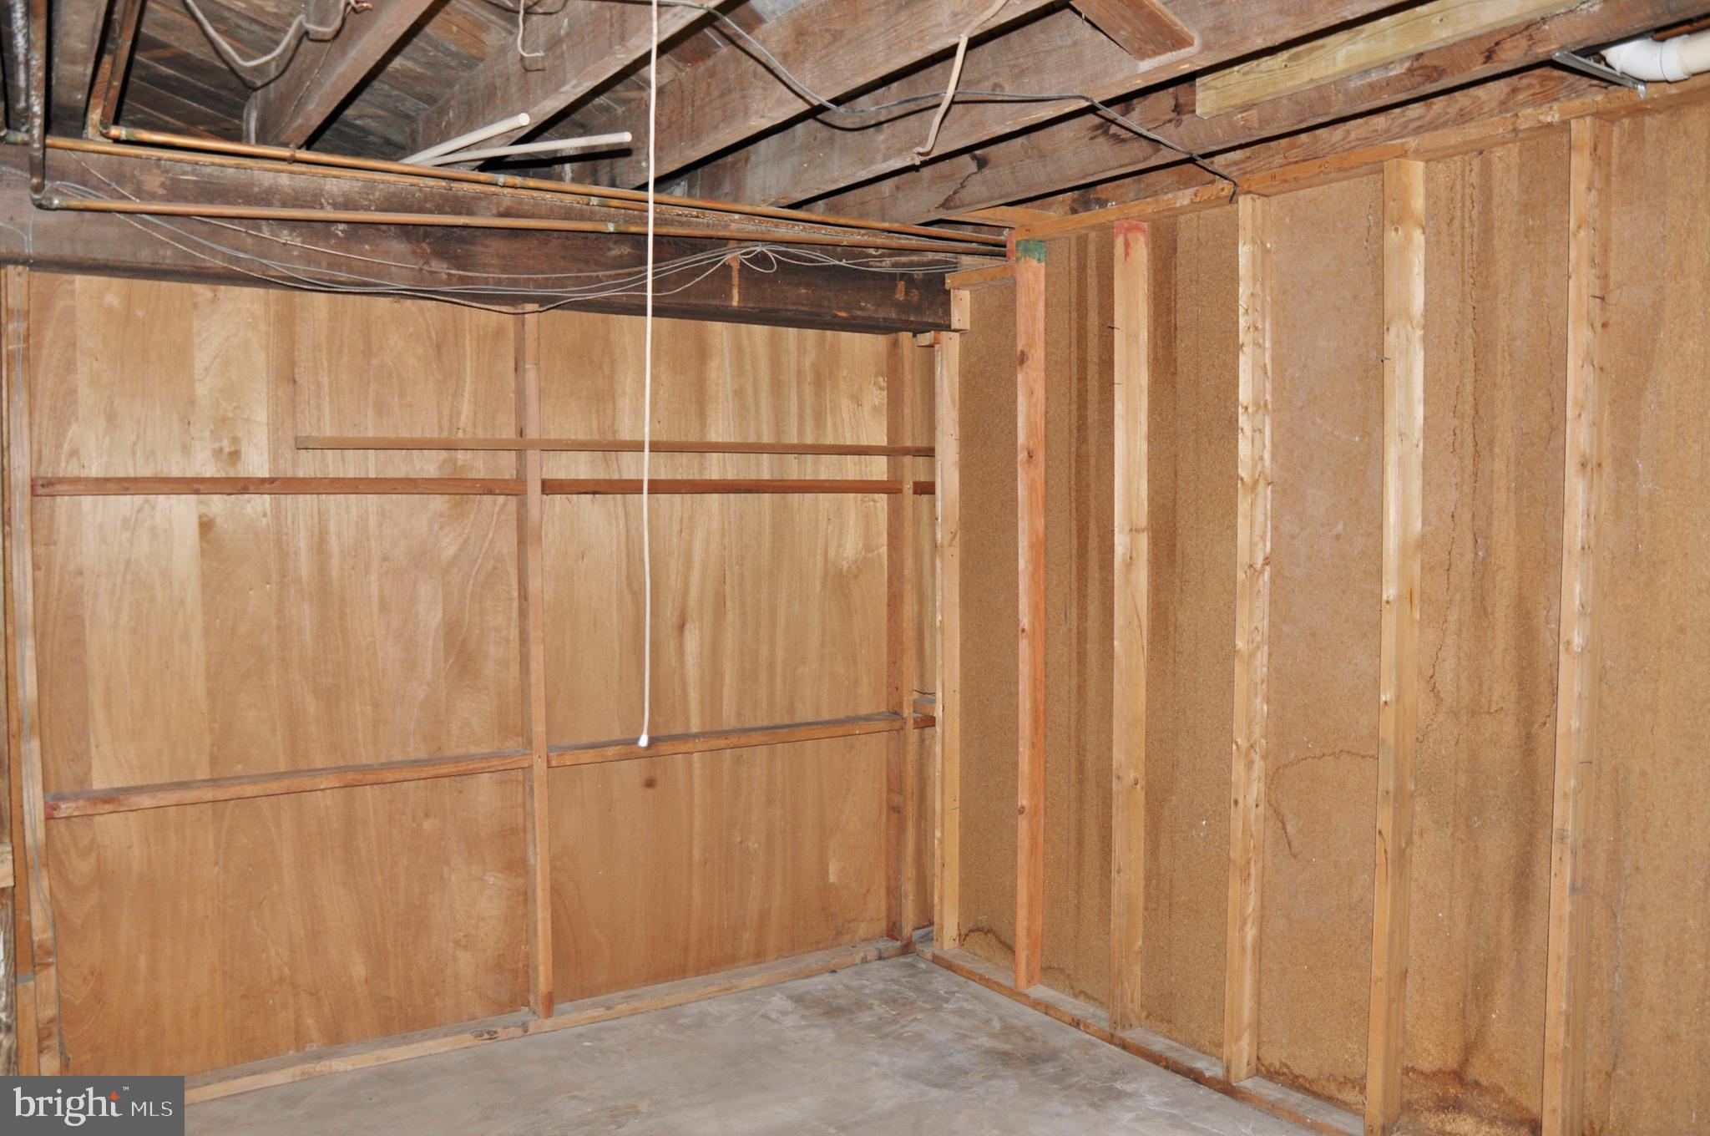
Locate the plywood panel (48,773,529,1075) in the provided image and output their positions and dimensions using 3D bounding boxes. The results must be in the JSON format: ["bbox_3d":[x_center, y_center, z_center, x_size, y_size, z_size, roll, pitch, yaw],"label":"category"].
[{"bbox_3d":[-1.464,0.943,3.454,1.175,0.705,0.018,-2,4,-29],"label":"plywood panel"}]

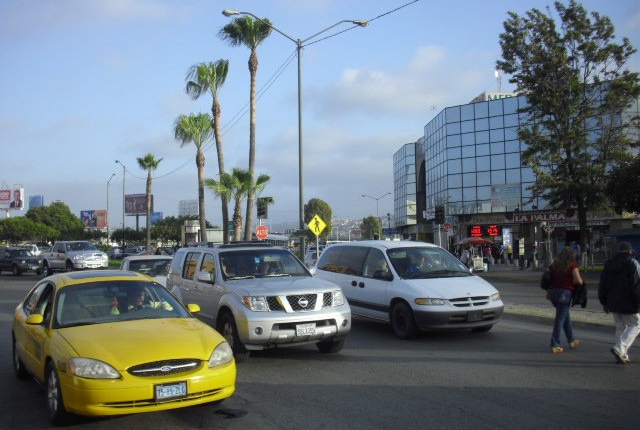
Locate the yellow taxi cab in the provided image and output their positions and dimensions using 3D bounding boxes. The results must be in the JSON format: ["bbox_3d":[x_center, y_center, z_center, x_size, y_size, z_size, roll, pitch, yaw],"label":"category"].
[{"bbox_3d":[-2.592,1.430,8.614,1.880,1.430,5.000,1,-3,-29],"label":"yellow taxi cab"}]

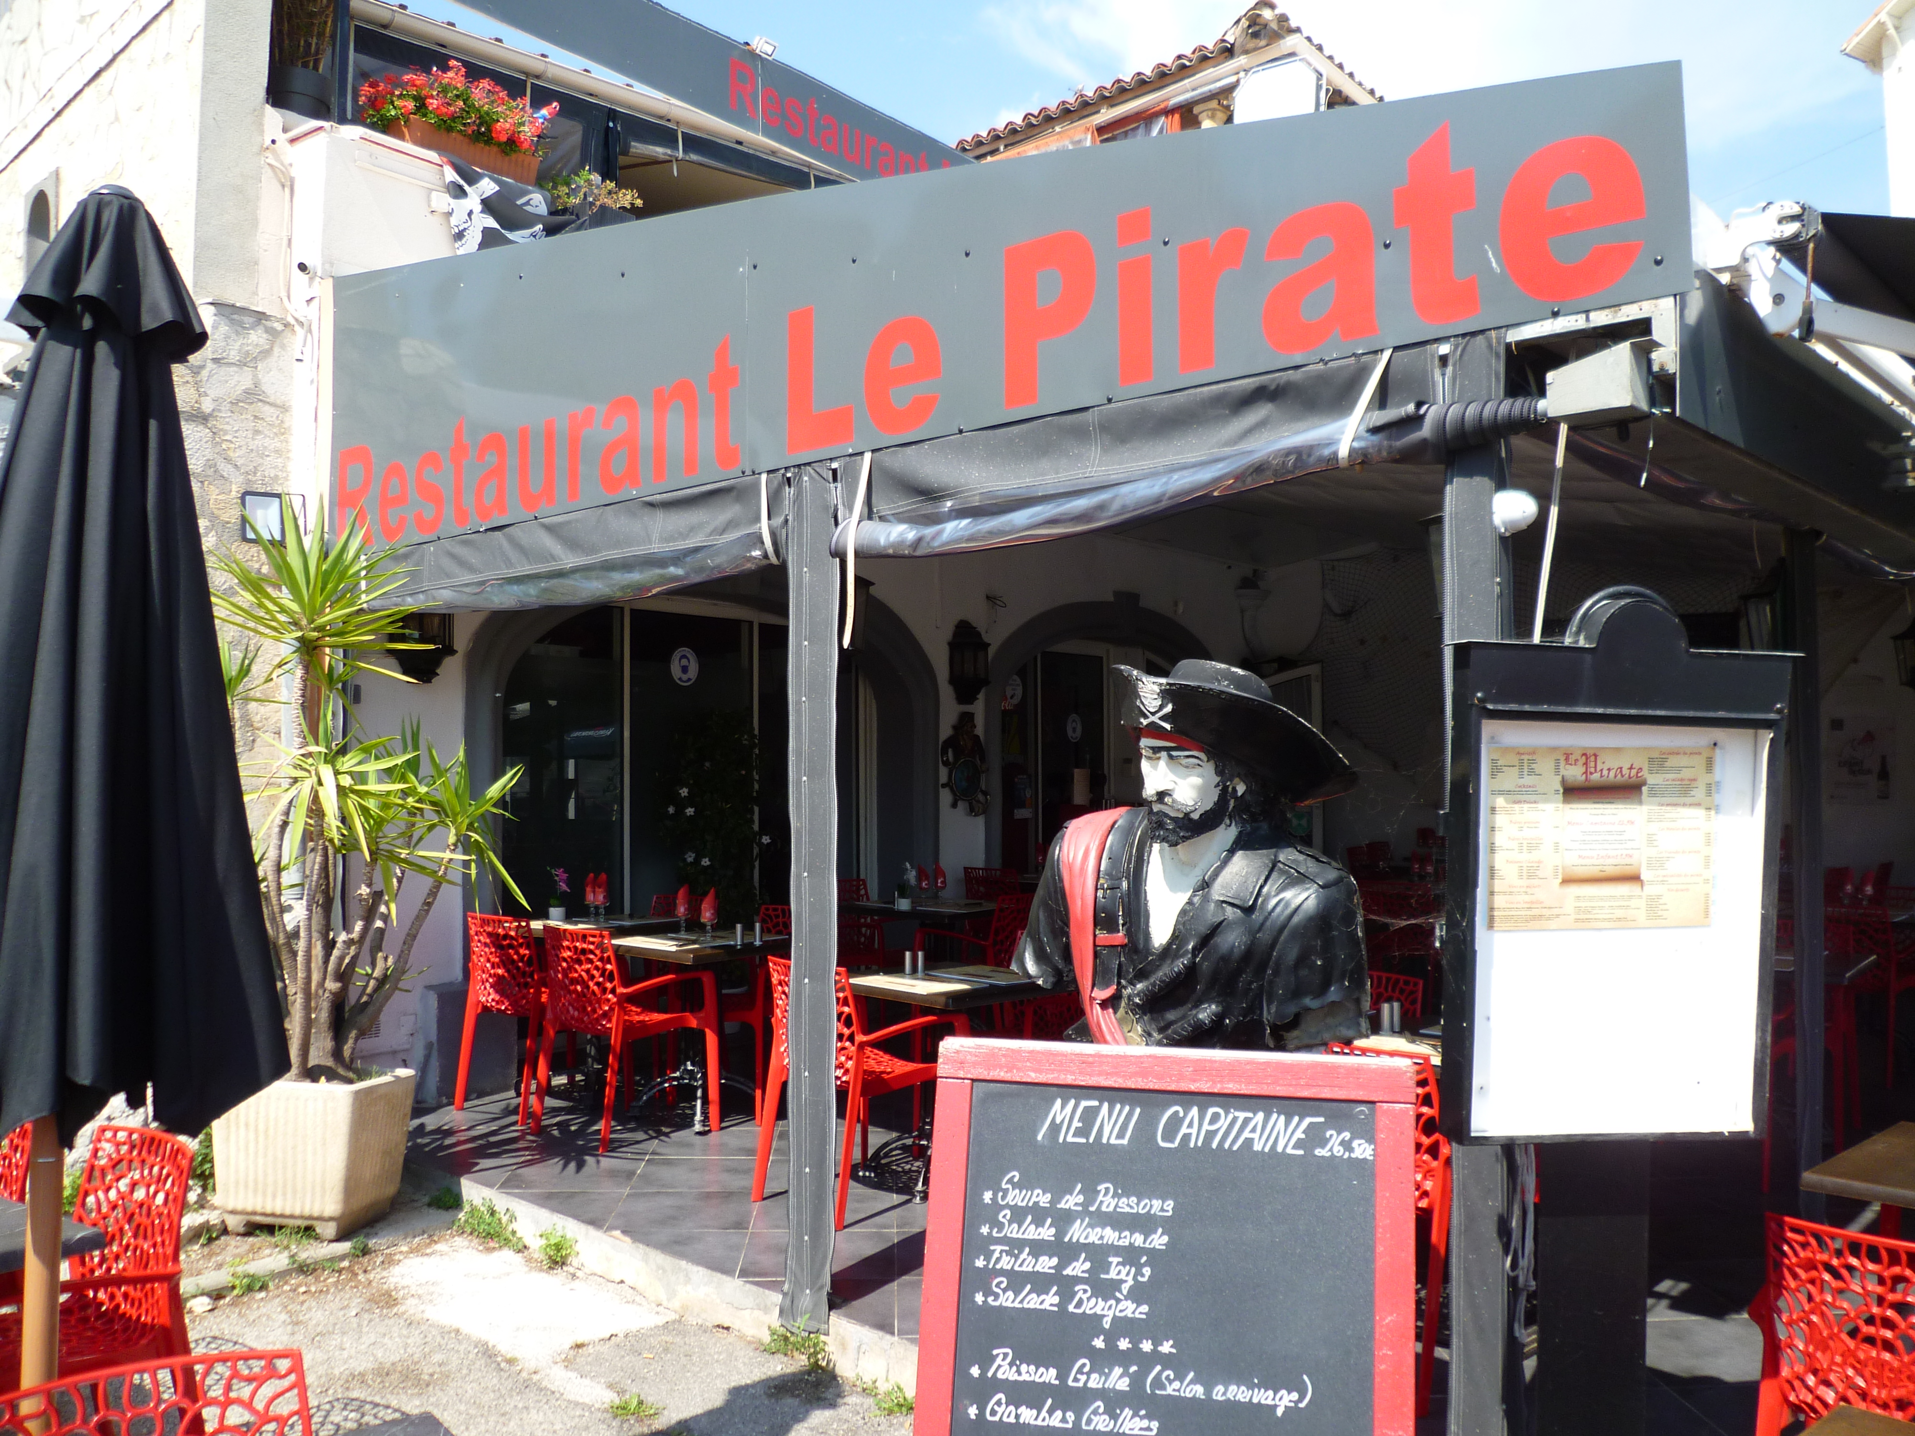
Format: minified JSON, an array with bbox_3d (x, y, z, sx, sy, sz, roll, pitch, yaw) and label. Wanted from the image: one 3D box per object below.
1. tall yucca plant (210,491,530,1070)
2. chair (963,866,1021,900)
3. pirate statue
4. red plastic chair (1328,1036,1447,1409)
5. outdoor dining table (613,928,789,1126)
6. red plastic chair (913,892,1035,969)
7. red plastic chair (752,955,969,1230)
[{"bbox_3d":[-2.130,0.251,5.497,1.120,2.000,1.020,0,-1,-15],"label":"tall yucca plant"},{"bbox_3d":[0.336,1.258,8.901,0.580,0.815,0.550,-1,-1,37],"label":"chair"},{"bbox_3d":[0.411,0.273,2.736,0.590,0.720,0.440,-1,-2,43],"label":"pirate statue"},{"bbox_3d":[1.089,1.178,3.824,0.560,0.820,0.580,2,-2,-45],"label":"red plastic chair"},{"bbox_3d":[-1.052,1.276,6.397,0.700,0.725,0.700,-1,-2,43],"label":"outdoor dining table"},{"bbox_3d":[0.170,1.234,7.421,0.550,0.815,0.580,-1,-1,44],"label":"red plastic chair"},{"bbox_3d":[-0.328,1.203,5.195,0.560,0.820,0.580,2,-2,-45],"label":"red plastic chair"}]

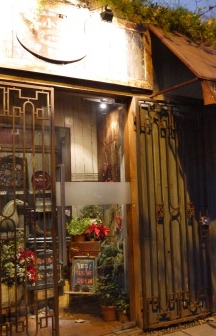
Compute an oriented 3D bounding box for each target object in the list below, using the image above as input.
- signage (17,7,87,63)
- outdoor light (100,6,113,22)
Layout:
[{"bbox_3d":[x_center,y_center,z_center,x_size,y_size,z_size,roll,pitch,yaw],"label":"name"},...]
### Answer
[{"bbox_3d":[-0.529,-1.290,3.515,0.760,0.540,0.050,1,-5,-29],"label":"signage"},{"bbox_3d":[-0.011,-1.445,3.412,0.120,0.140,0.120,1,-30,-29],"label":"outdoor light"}]

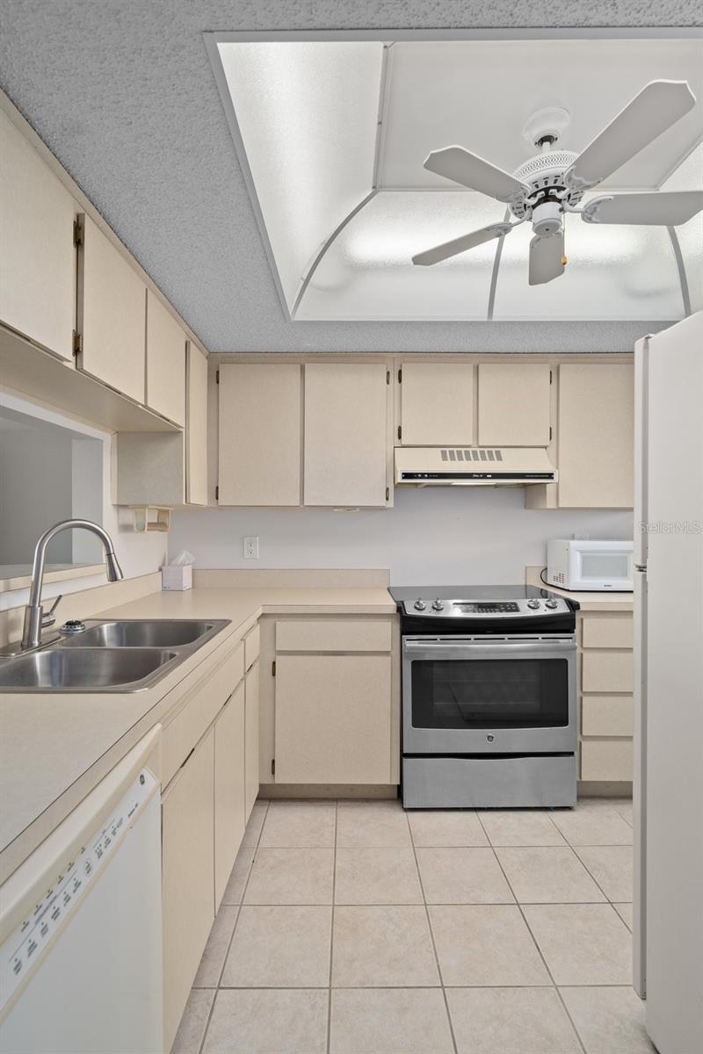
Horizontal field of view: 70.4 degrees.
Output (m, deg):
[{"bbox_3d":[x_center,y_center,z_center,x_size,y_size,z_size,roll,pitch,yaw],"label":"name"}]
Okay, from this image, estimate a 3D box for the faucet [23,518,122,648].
[{"bbox_3d":[-0.805,0.160,1.455,0.255,0.362,0.085,0,0,-14],"label":"faucet"}]

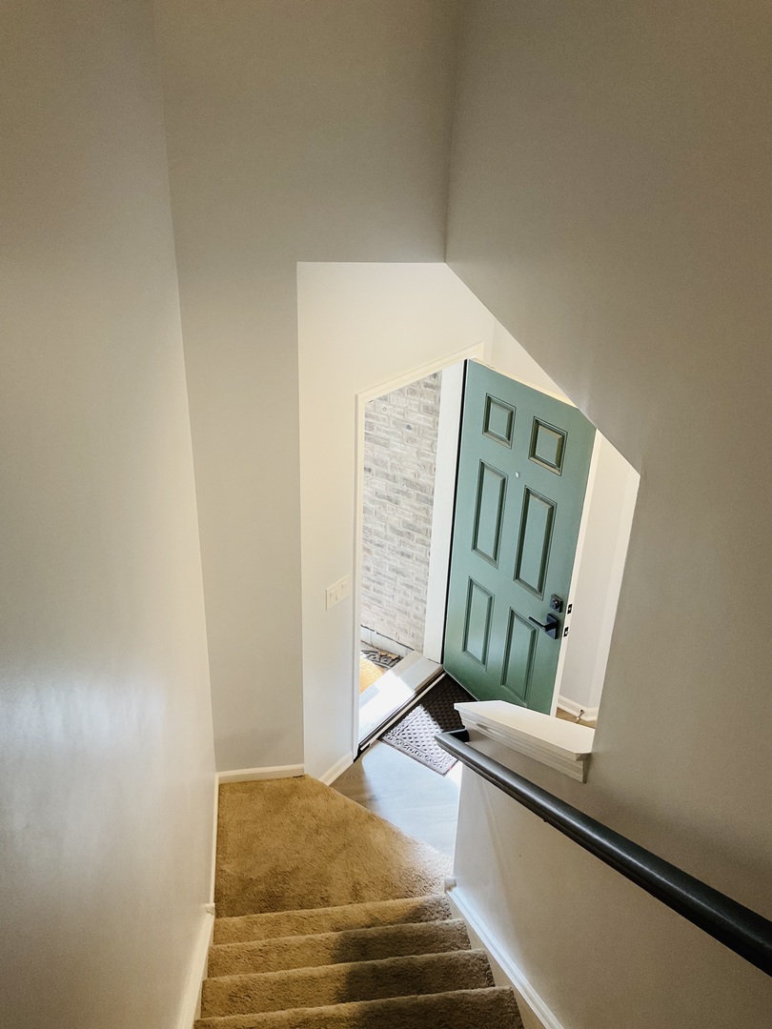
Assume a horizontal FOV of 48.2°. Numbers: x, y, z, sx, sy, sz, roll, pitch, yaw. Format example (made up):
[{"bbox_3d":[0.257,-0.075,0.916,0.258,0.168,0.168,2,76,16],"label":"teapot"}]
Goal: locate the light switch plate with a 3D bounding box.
[{"bbox_3d":[-0.223,0.372,4.075,0.009,0.114,0.165,21,33,31],"label":"light switch plate"}]

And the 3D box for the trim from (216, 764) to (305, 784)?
[{"bbox_3d":[-0.622,1.295,4.298,0.429,0.075,0.015,-2,28,-8],"label":"trim"}]

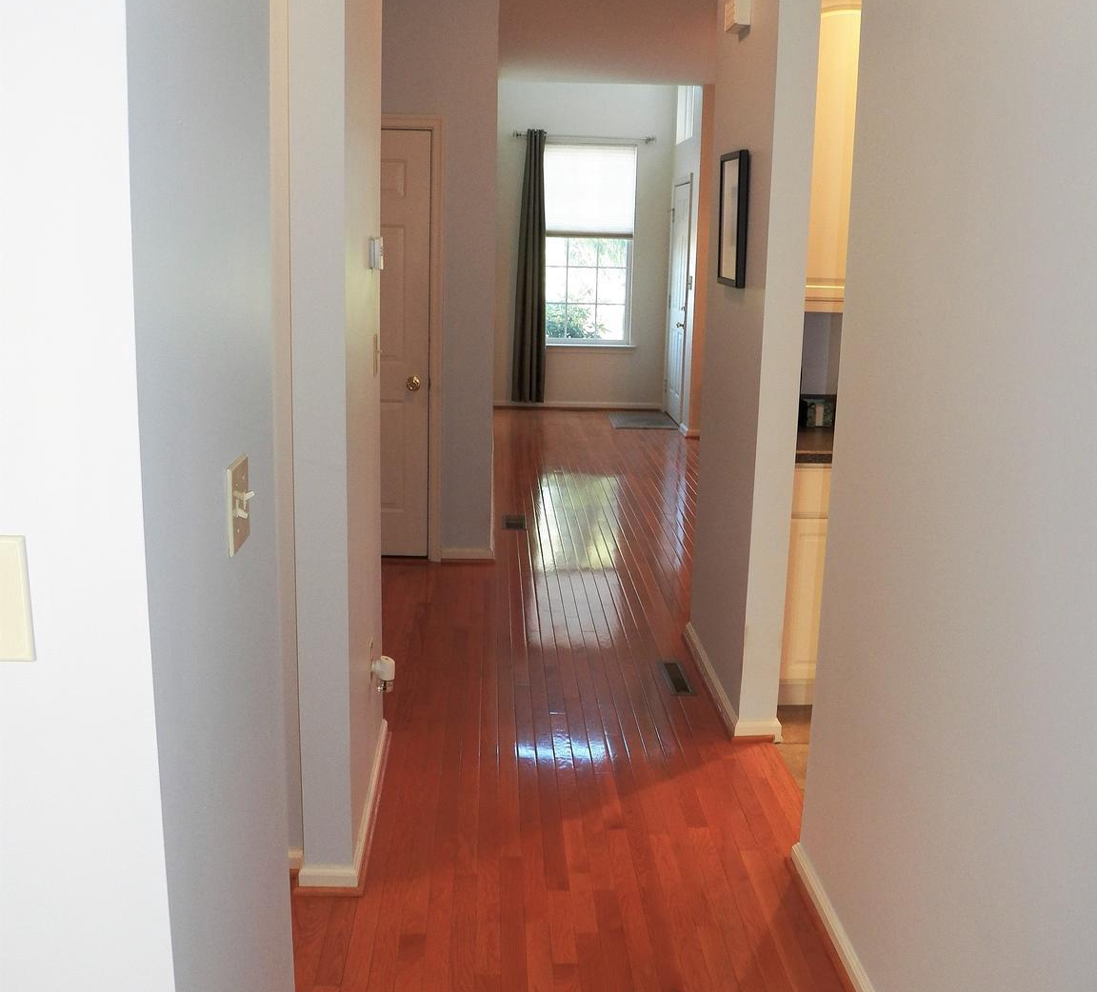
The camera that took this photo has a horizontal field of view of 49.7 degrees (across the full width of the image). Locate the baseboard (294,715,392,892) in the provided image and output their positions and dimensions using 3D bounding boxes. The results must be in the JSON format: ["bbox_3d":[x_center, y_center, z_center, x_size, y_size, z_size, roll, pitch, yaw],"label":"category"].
[{"bbox_3d":[-0.552,0.826,3.268,0.155,0.085,0.890,1,12,-3],"label":"baseboard"}]

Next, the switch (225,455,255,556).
[{"bbox_3d":[-0.399,0.011,1.556,0.021,0.113,0.122,1,12,-3],"label":"switch"}]

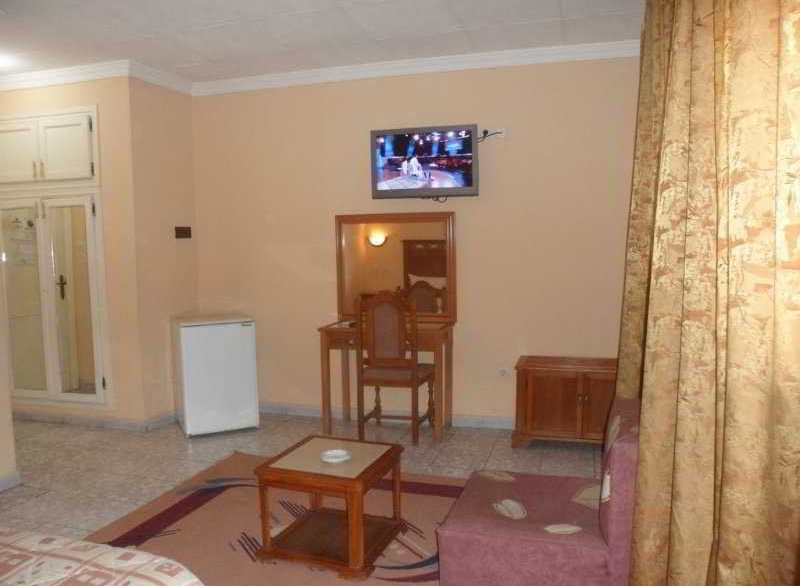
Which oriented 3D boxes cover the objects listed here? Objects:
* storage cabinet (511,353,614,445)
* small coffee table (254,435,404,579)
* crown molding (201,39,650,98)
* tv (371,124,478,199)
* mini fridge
[{"bbox_3d":[1.245,0.767,4.145,0.900,0.570,0.400,1,5,15],"label":"storage cabinet"},{"bbox_3d":[-0.307,0.981,2.823,0.535,0.437,0.450,1,6,23],"label":"small coffee table"},{"bbox_3d":[-0.004,-1.640,4.424,3.550,0.090,0.080,1,5,15],"label":"crown molding"},{"bbox_3d":[0.171,-0.948,4.396,0.800,0.495,0.080,1,5,15],"label":"tv"},{"bbox_3d":[-1.454,0.619,4.719,0.525,0.845,0.515,-3,6,-26],"label":"mini fridge"}]

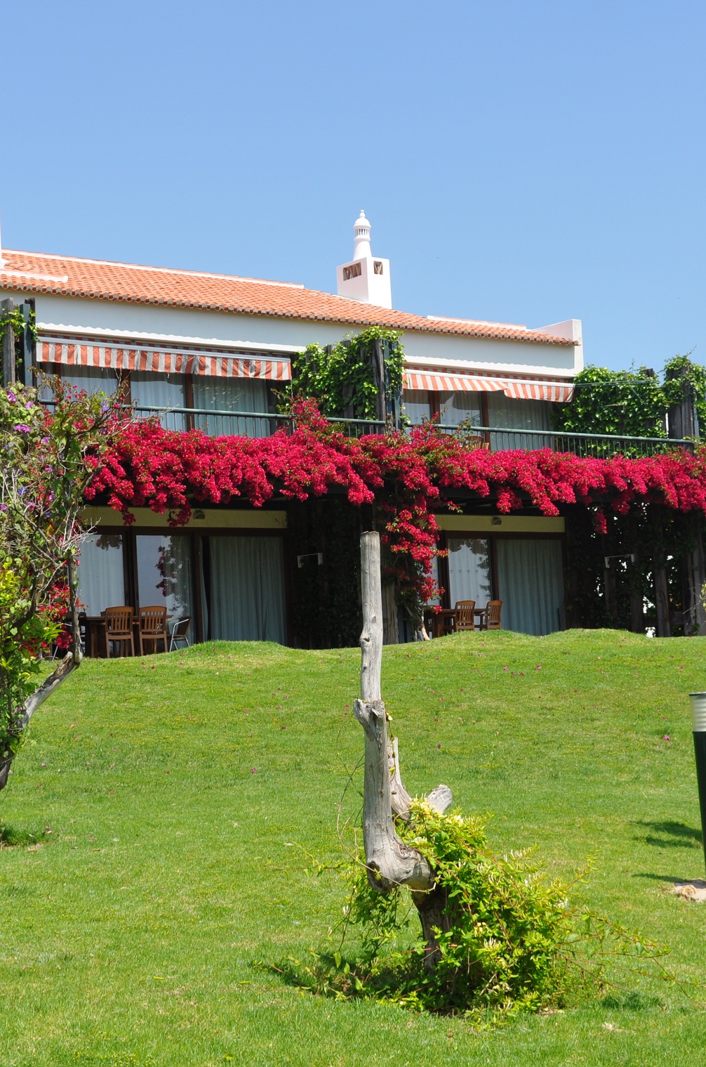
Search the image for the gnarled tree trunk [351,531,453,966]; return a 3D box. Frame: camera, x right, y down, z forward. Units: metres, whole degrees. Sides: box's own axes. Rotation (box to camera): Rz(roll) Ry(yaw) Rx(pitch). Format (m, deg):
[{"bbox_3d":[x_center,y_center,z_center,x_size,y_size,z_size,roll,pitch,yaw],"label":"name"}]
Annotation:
[{"bbox_3d":[0.207,0.890,6.813,0.366,1.775,0.360,-3,-4,0],"label":"gnarled tree trunk"}]

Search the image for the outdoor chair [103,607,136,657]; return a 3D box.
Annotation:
[{"bbox_3d":[-3.704,1.576,26.511,0.540,0.900,0.580,0,-5,-38],"label":"outdoor chair"}]

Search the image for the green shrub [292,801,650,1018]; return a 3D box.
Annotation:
[{"bbox_3d":[0.458,1.383,6.780,1.340,0.766,1.000,-3,-4,0],"label":"green shrub"}]

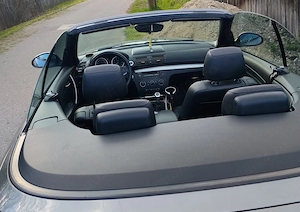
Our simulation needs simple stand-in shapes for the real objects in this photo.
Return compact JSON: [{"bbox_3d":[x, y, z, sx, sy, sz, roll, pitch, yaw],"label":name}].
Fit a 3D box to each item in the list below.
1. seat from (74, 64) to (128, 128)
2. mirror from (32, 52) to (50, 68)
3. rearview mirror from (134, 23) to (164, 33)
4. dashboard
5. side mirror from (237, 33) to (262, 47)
[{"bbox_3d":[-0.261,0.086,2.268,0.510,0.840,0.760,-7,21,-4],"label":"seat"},{"bbox_3d":[-0.860,-0.394,2.798,0.220,0.130,0.100,-7,21,-4],"label":"mirror"},{"bbox_3d":[-0.004,-0.618,2.650,0.235,0.070,0.050,-7,21,-4],"label":"rearview mirror"},{"bbox_3d":[-0.003,-0.286,2.944,1.280,0.440,0.500,-7,21,-4],"label":"dashboard"},{"bbox_3d":[0.873,-0.581,2.930,0.220,0.130,0.100,-7,21,-4],"label":"side mirror"}]

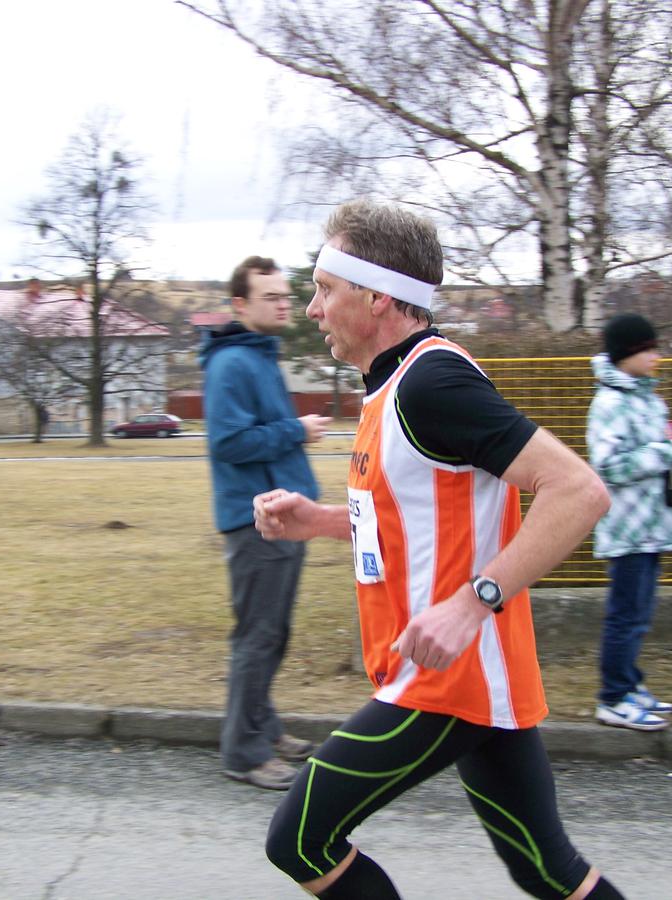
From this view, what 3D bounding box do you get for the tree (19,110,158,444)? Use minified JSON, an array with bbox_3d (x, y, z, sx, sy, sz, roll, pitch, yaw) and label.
[{"bbox_3d":[-13.913,-9.563,73.894,7.800,18.550,7.800,0,6,0],"label":"tree"}]

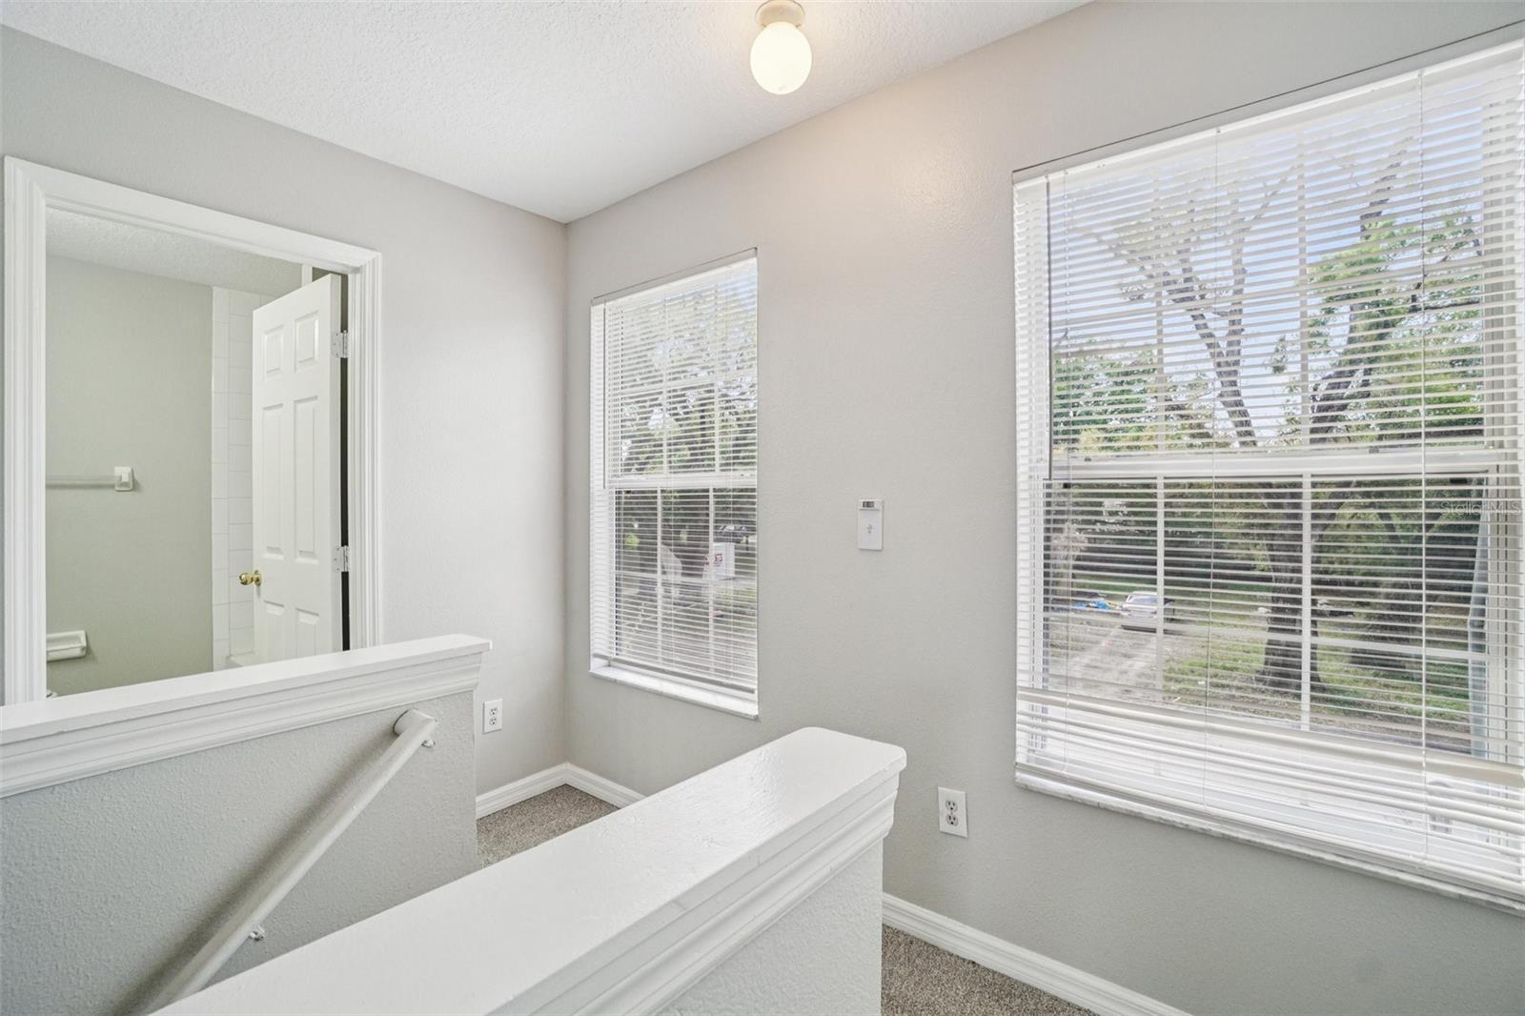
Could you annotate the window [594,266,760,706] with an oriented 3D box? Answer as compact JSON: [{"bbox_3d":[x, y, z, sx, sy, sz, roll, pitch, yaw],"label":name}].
[{"bbox_3d":[-0.354,-0.111,2.415,0.865,1.478,0.040,0,1,37],"label":"window"}]

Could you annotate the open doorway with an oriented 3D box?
[{"bbox_3d":[-1.668,0.164,1.958,0.140,2.110,0.851,0,1,42],"label":"open doorway"}]

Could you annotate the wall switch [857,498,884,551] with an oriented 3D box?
[{"bbox_3d":[0.317,0.050,1.878,0.080,0.149,0.018,0,1,37],"label":"wall switch"}]

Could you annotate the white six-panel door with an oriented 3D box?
[{"bbox_3d":[-1.798,0.194,2.451,0.720,2.025,0.040,0,0,35],"label":"white six-panel door"}]

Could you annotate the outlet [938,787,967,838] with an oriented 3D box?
[{"bbox_3d":[0.520,0.834,1.737,0.076,0.120,0.009,0,1,37],"label":"outlet"}]

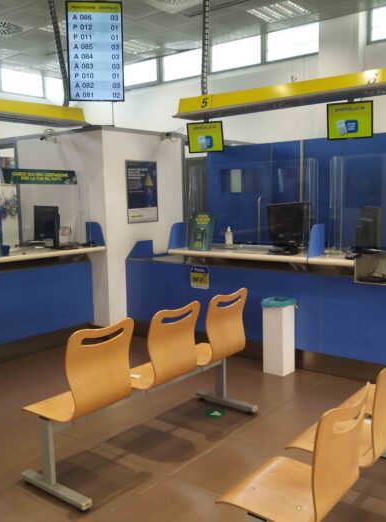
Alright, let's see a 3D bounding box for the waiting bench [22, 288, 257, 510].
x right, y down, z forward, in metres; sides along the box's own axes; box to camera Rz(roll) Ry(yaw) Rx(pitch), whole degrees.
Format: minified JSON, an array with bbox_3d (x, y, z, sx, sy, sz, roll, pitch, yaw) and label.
[{"bbox_3d":[-0.256,0.709,3.449,0.566,0.899,1.643,4,9,39],"label":"waiting bench"}]

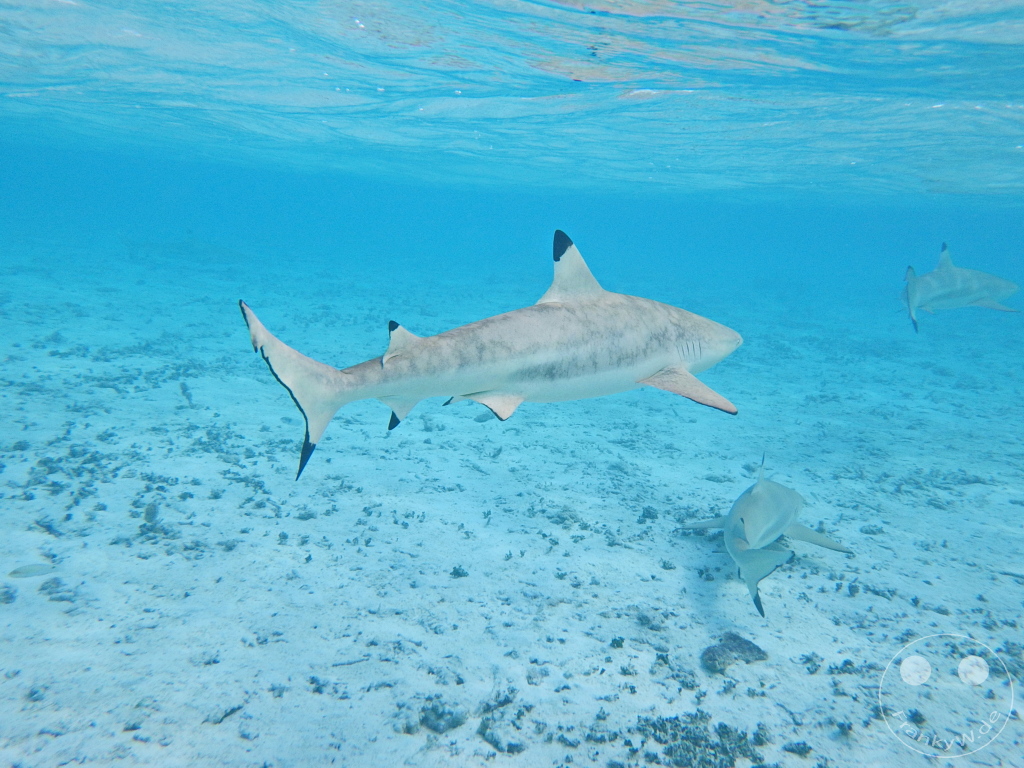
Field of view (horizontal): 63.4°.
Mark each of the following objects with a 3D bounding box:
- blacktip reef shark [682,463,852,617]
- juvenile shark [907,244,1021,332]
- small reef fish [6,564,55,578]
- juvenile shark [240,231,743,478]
[{"bbox_3d":[0.881,0.445,2.878,0.500,0.400,1.120,9,13,30],"label":"blacktip reef shark"},{"bbox_3d":[2.776,-0.607,5.097,1.200,0.500,0.460,-3,13,-26],"label":"juvenile shark"},{"bbox_3d":[-1.398,0.548,2.420,0.145,0.040,0.022,-1,12,-17],"label":"small reef fish"},{"bbox_3d":[0.026,-0.102,1.978,1.270,0.500,0.460,-5,14,-21],"label":"juvenile shark"}]

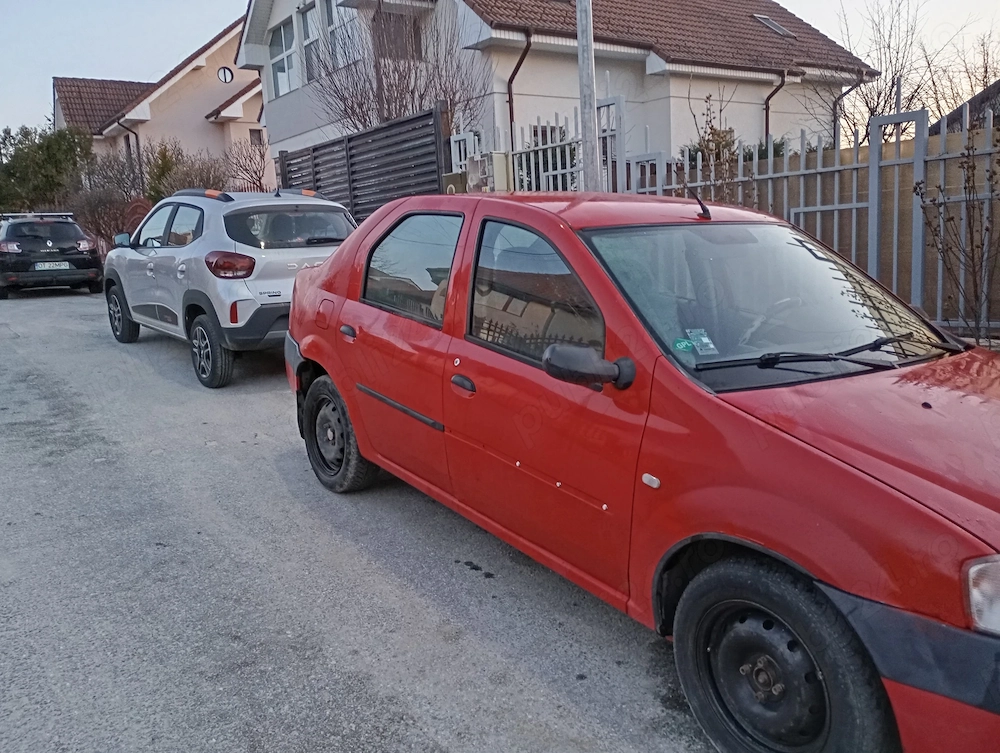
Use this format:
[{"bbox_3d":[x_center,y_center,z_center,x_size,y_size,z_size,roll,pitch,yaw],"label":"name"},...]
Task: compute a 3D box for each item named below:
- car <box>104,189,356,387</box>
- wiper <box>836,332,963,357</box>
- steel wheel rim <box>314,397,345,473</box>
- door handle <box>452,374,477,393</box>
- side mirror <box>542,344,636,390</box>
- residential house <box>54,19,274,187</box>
[{"bbox_3d":[-2.510,-0.970,7.571,1.660,1.510,3.730,-10,16,-38],"label":"car"},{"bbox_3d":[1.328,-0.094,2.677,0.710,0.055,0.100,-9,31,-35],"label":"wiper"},{"bbox_3d":[-0.823,0.291,4.195,0.150,0.410,0.410,-9,16,-35],"label":"steel wheel rim"},{"bbox_3d":[-0.132,0.020,2.966,0.040,0.050,0.160,-9,16,-35],"label":"door handle"},{"bbox_3d":[0.257,-0.023,2.346,0.225,0.125,0.180,-9,16,-35],"label":"side mirror"},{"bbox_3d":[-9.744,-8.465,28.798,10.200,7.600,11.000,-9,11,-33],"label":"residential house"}]

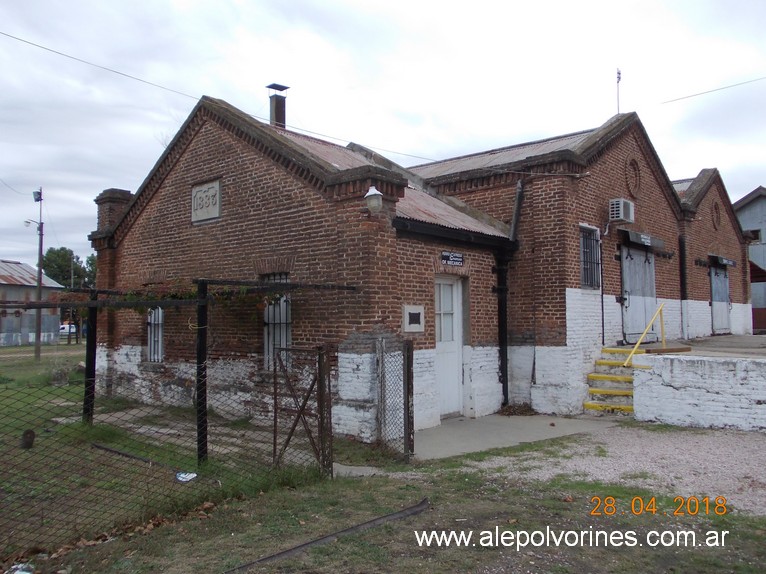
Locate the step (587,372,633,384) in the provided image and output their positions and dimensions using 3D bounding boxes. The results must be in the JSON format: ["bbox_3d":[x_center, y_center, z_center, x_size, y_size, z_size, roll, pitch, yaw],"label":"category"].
[{"bbox_3d":[3.986,1.559,10.481,0.840,0.100,0.280,-3,-4,42],"label":"step"}]

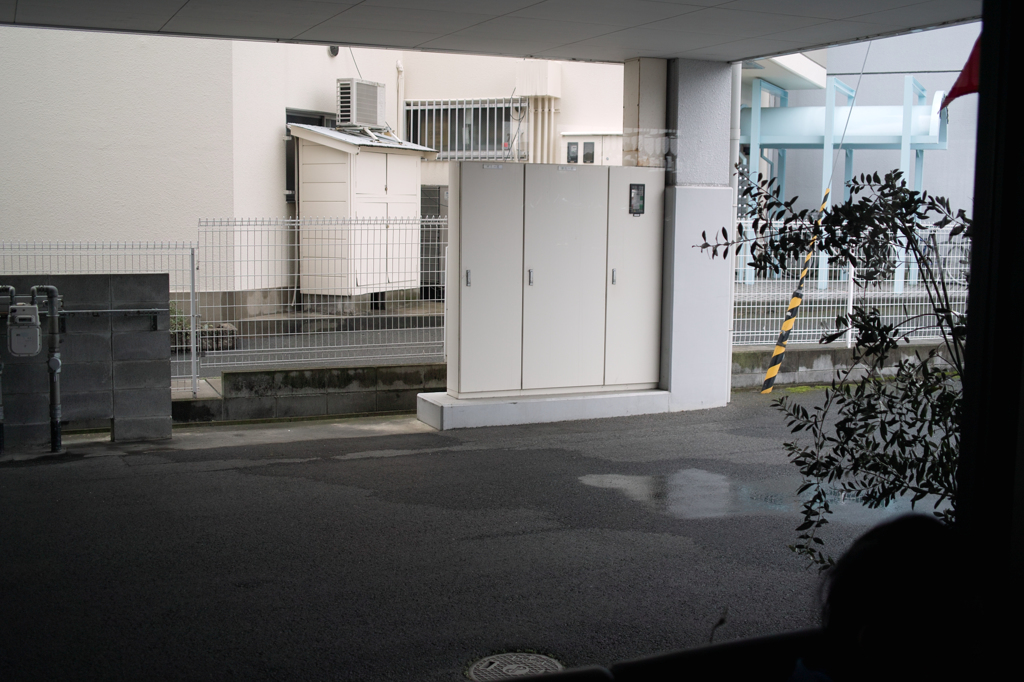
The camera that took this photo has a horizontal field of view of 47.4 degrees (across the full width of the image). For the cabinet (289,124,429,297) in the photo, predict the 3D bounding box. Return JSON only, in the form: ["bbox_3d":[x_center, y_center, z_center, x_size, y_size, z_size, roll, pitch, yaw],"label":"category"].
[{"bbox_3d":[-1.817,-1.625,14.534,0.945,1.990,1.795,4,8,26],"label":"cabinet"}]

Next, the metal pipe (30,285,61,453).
[{"bbox_3d":[-3.079,0.189,7.735,0.169,1.111,0.090,-2,7,-23],"label":"metal pipe"}]

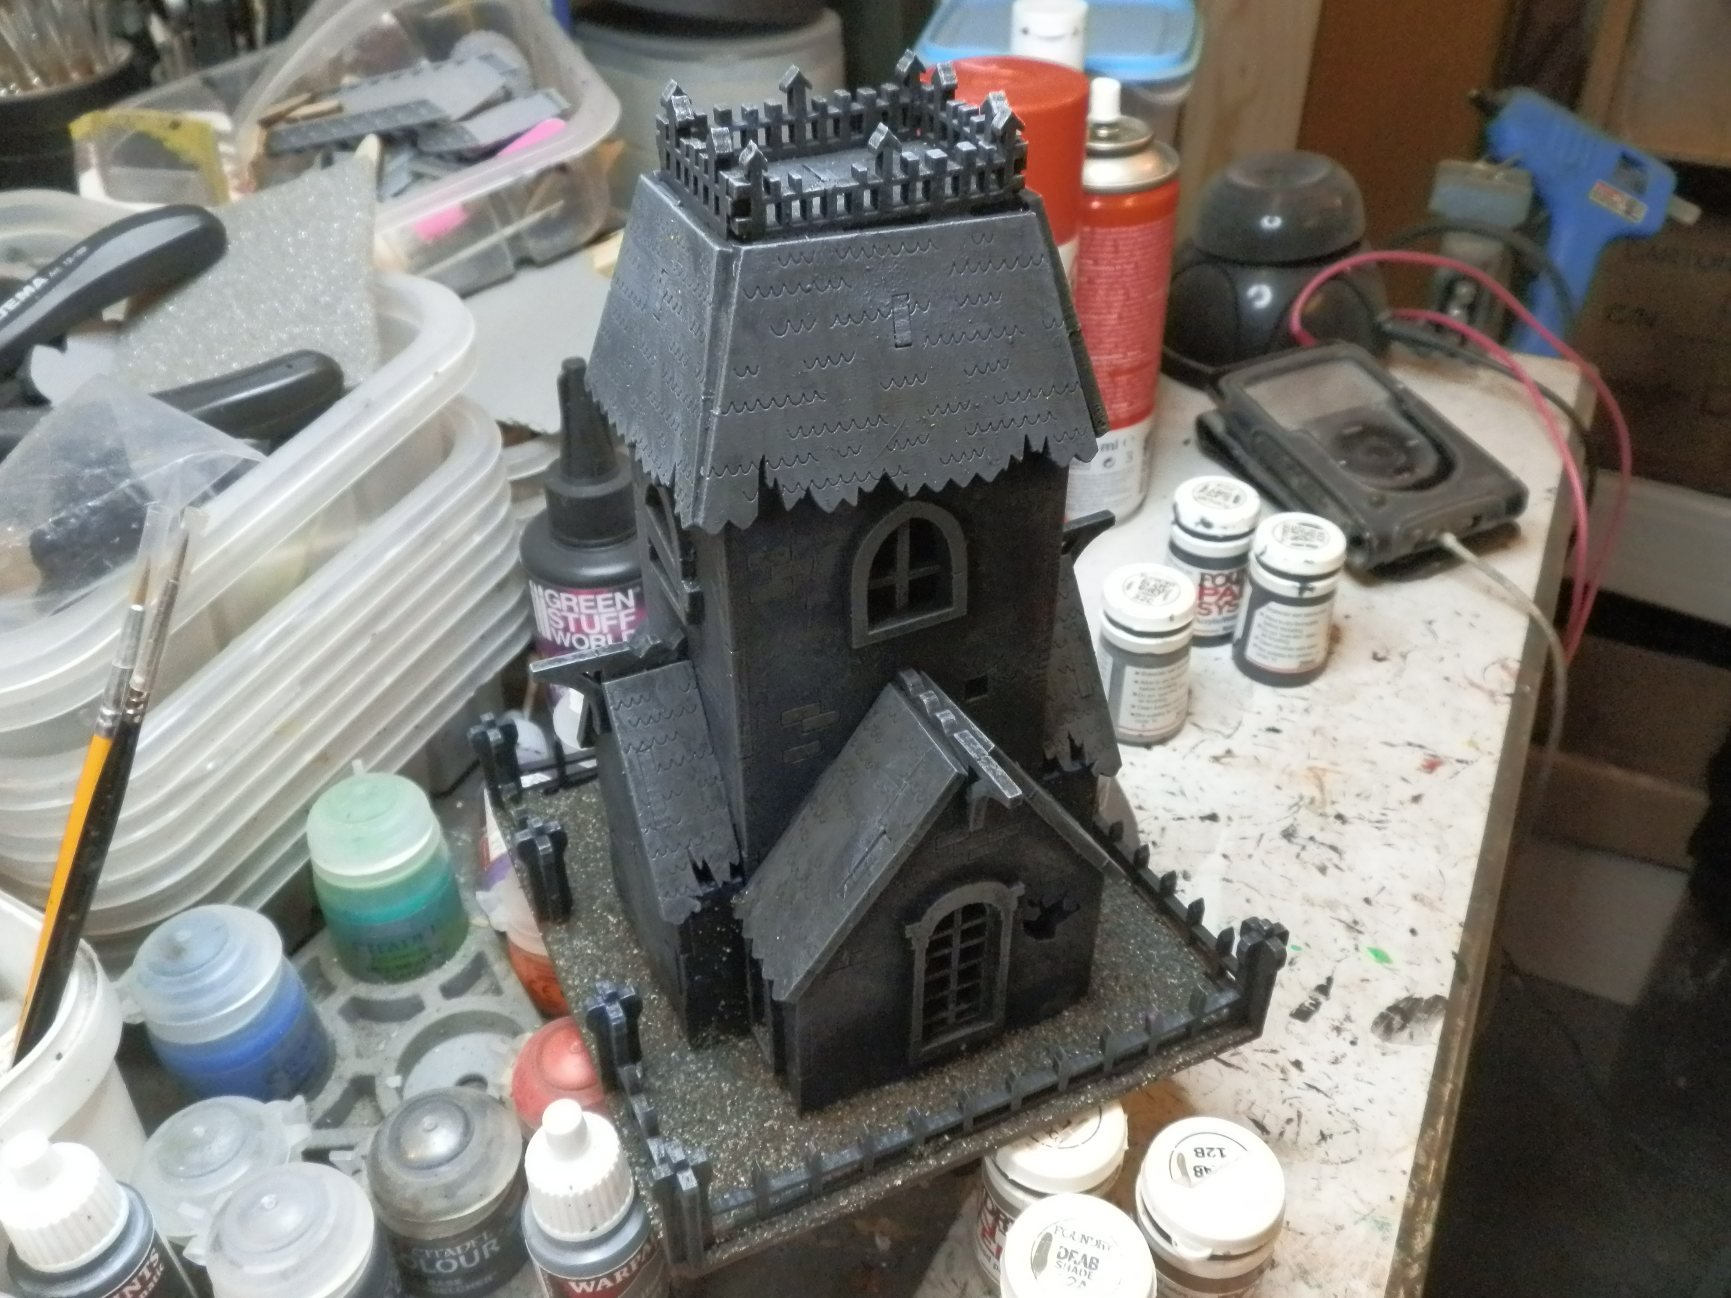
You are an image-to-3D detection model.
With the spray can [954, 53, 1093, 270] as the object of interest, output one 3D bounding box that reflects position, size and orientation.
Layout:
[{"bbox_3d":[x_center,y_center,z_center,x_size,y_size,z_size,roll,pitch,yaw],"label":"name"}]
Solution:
[{"bbox_3d":[0.042,-0.098,0.457,0.052,0.166,0.052,2,37,5],"label":"spray can"}]

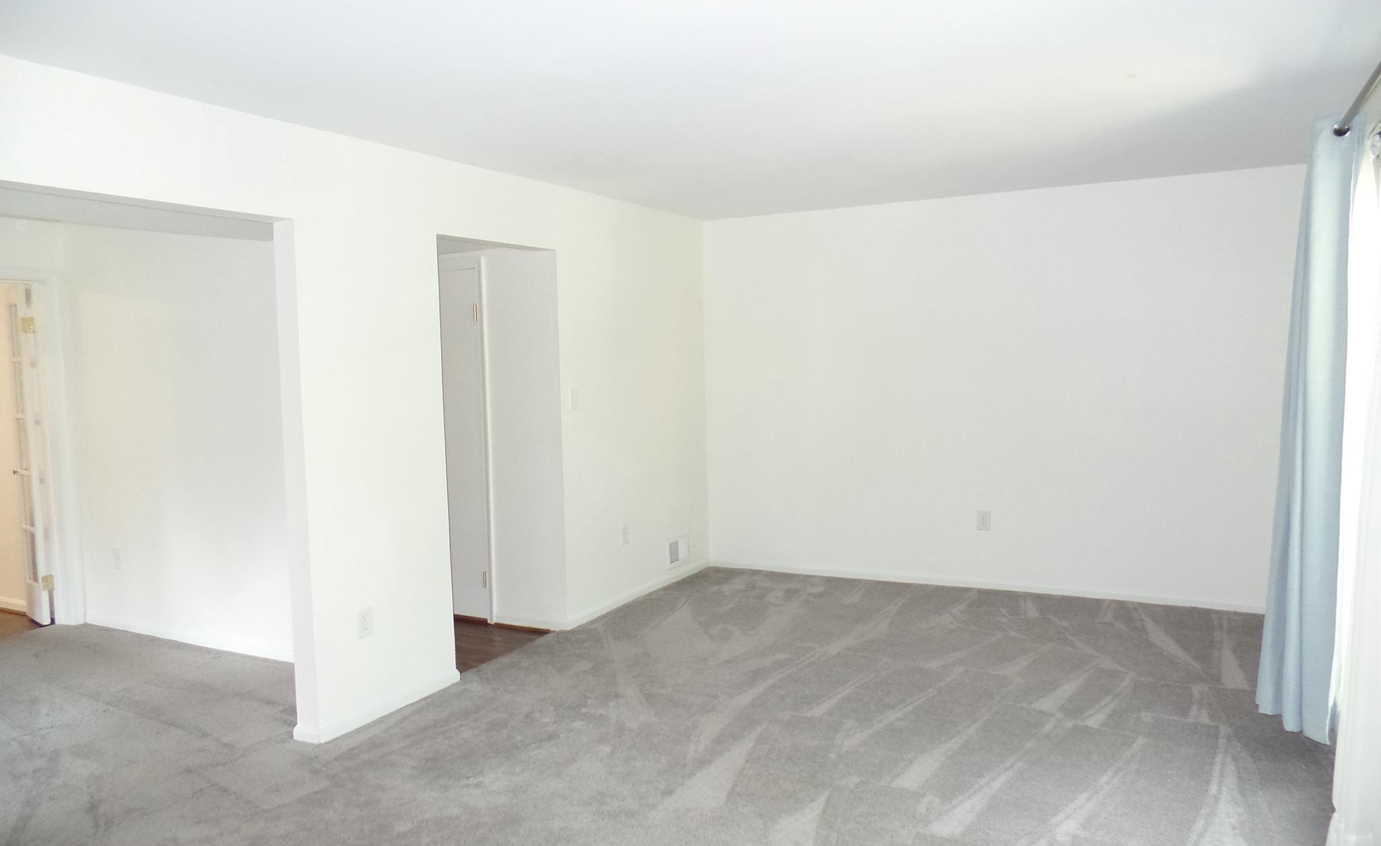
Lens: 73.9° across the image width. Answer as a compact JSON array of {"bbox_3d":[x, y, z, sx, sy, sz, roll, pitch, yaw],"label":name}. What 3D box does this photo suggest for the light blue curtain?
[{"bbox_3d":[2.302,0.051,3.438,0.240,2.240,0.350,1,5,29],"label":"light blue curtain"}]

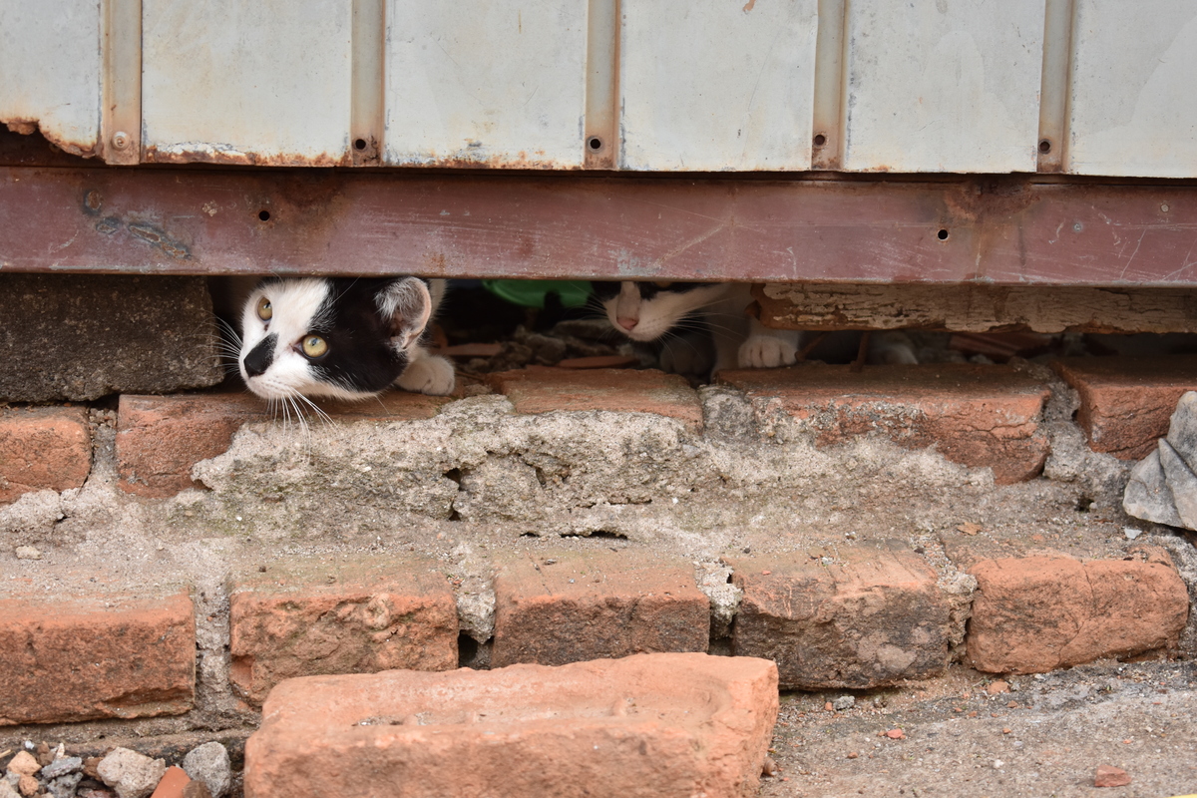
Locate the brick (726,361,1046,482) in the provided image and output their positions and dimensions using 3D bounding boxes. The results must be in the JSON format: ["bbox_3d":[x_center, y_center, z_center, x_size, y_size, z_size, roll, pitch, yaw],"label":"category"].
[{"bbox_3d":[0.158,0.014,1.579,0.178,0.050,0.105,0,10,-6],"label":"brick"}]

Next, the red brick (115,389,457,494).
[{"bbox_3d":[-0.174,0.025,1.521,0.178,0.048,0.100,0,10,-7],"label":"red brick"}]

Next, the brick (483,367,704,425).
[{"bbox_3d":[-0.002,0.017,1.556,0.107,0.050,0.145,0,10,-5],"label":"brick"}]

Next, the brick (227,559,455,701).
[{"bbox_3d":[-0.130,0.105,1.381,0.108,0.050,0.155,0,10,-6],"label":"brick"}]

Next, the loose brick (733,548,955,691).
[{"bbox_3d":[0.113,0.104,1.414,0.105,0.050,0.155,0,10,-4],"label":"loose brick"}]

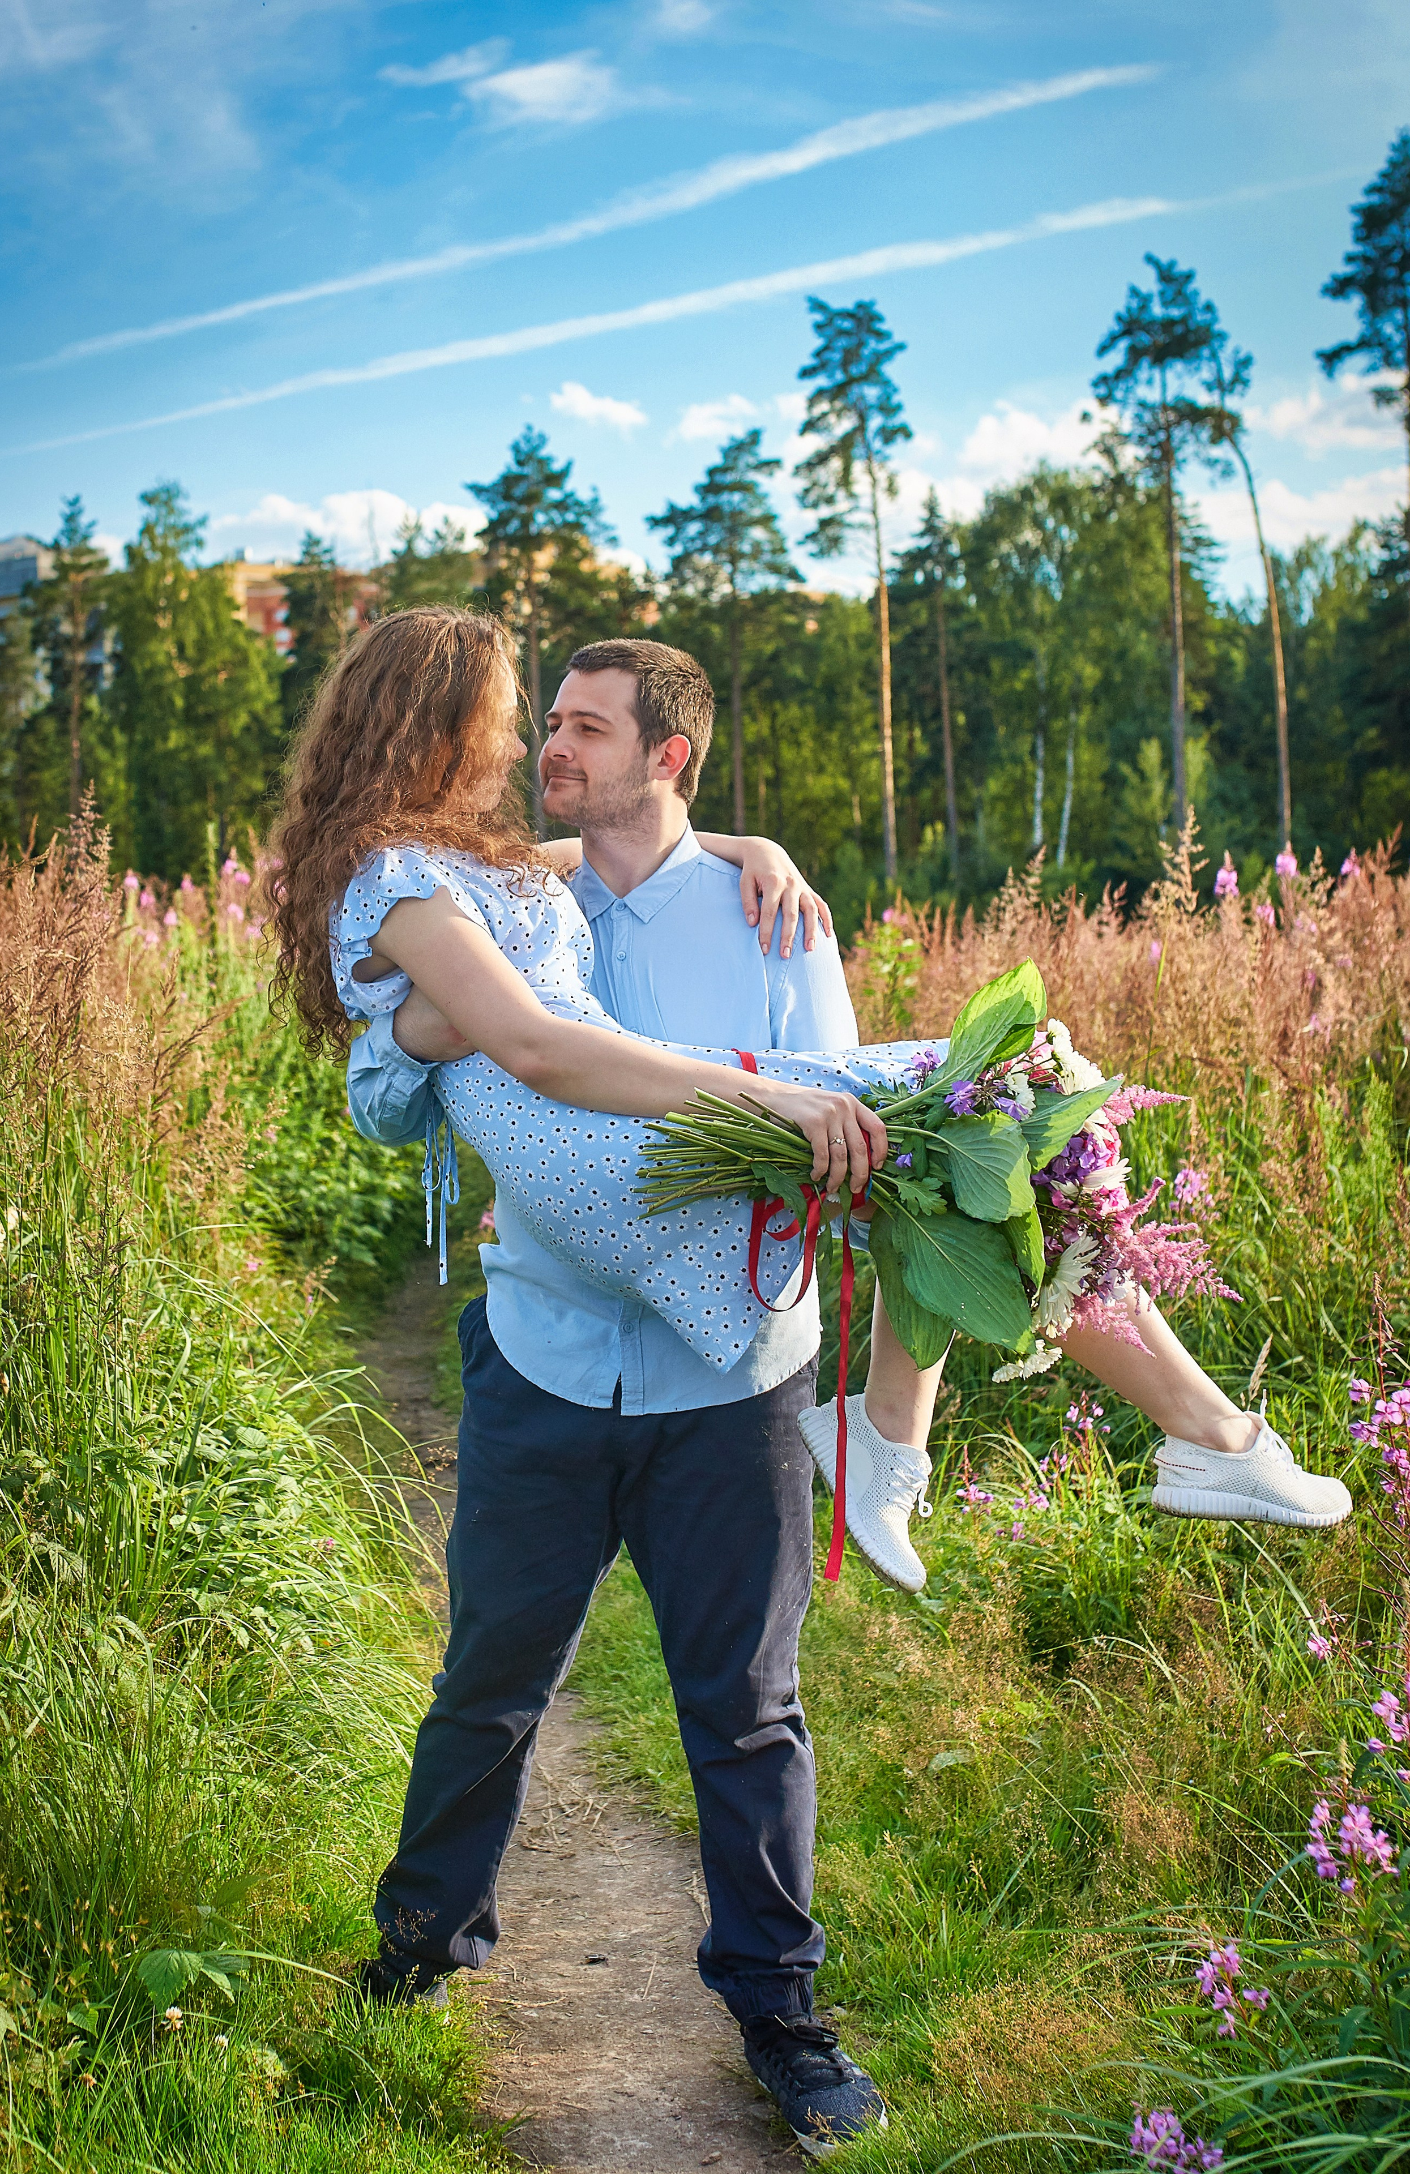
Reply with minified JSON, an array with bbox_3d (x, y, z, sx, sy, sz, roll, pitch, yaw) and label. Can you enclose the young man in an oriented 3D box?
[{"bbox_3d":[-0.101,0.351,2.516,0.720,1.760,0.520,1,5,21],"label":"young man"}]

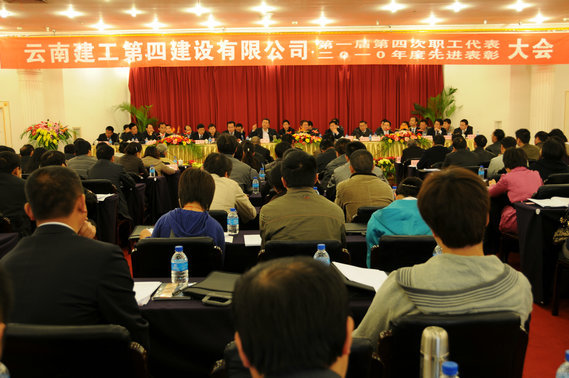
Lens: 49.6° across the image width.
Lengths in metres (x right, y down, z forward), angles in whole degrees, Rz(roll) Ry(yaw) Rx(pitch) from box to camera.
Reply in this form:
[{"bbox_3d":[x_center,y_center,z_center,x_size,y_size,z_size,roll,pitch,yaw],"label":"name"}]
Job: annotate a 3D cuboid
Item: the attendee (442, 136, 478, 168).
[{"bbox_3d":[2.274,-0.068,8.190,0.500,1.260,0.750,-2,6,-8],"label":"attendee"}]

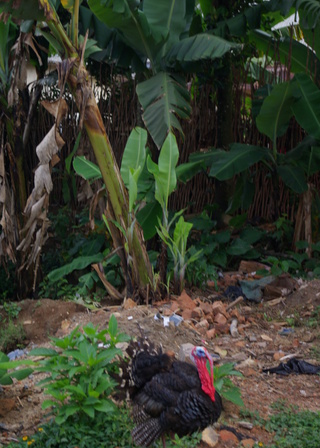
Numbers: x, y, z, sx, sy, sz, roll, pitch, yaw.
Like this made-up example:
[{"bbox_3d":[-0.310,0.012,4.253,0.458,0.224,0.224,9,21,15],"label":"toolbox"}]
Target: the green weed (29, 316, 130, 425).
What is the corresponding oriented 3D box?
[{"bbox_3d":[-0.538,0.978,7.300,0.661,0.707,0.600,0,2,0],"label":"green weed"}]

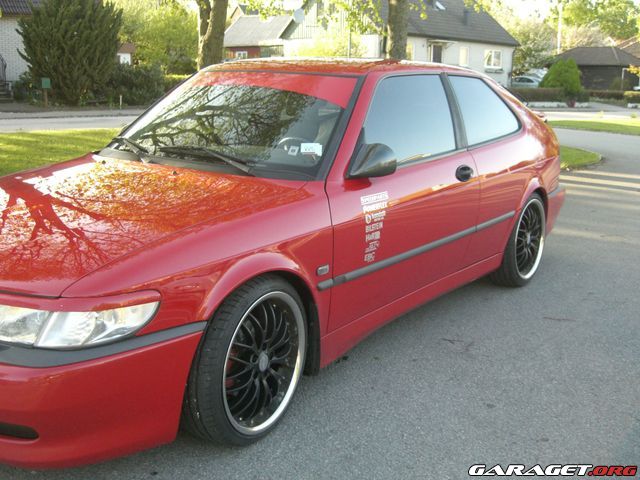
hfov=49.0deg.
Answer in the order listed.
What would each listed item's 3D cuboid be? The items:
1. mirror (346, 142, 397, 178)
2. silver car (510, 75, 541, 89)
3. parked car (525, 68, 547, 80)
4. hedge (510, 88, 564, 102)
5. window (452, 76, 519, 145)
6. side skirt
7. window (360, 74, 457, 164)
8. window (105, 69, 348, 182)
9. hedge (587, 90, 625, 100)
[{"bbox_3d":[0.208,-0.321,2.833,0.190,0.145,0.125,9,15,36],"label":"mirror"},{"bbox_3d":[15.579,-11.361,52.000,1.770,1.450,4.300,-7,14,-29],"label":"silver car"},{"bbox_3d":[17.807,-13.021,57.000,1.800,1.550,4.400,-7,14,-29],"label":"parked car"},{"bbox_3d":[13.528,-8.946,43.500,3.800,0.830,0.800,0,12,0],"label":"hedge"},{"bbox_3d":[0.994,-0.780,4.189,0.070,0.420,0.840,-19,-2,36],"label":"window"},{"bbox_3d":[0.526,0.289,3.505,0.090,0.130,1.800,9,15,36],"label":"side skirt"},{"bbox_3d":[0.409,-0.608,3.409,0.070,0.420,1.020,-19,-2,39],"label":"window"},{"bbox_3d":[-0.406,-0.623,3.431,1.400,0.130,0.680,9,54,36],"label":"window"},{"bbox_3d":[19.098,-9.700,47.000,2.800,0.600,0.700,0,12,0],"label":"hedge"}]

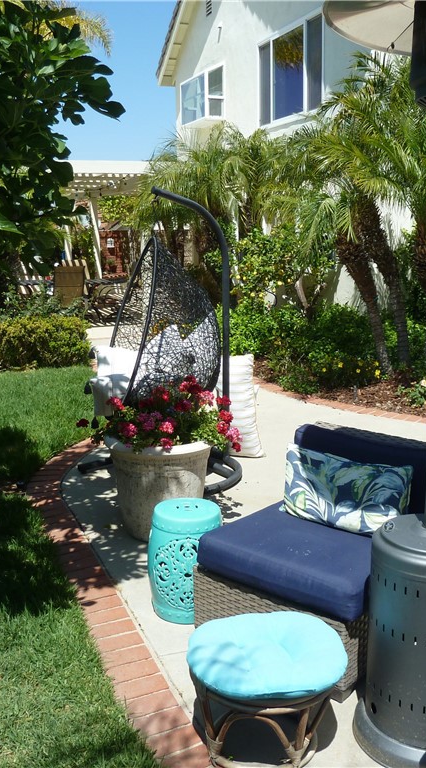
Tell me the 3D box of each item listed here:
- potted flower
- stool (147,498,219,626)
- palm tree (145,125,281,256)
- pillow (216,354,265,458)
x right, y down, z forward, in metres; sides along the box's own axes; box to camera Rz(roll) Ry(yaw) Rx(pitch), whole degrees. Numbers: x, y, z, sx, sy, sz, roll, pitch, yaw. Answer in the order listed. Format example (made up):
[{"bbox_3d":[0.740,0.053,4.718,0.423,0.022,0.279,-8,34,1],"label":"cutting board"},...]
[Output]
[{"bbox_3d":[-0.299,0.384,4.088,0.860,0.860,0.760,-1,12,-4],"label":"potted flower"},{"bbox_3d":[-0.115,0.770,3.238,0.340,0.445,0.340,-1,12,-2],"label":"stool"},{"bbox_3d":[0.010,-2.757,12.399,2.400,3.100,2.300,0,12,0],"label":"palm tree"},{"bbox_3d":[0.131,0.158,5.543,0.520,0.700,0.220,-4,2,-20],"label":"pillow"}]

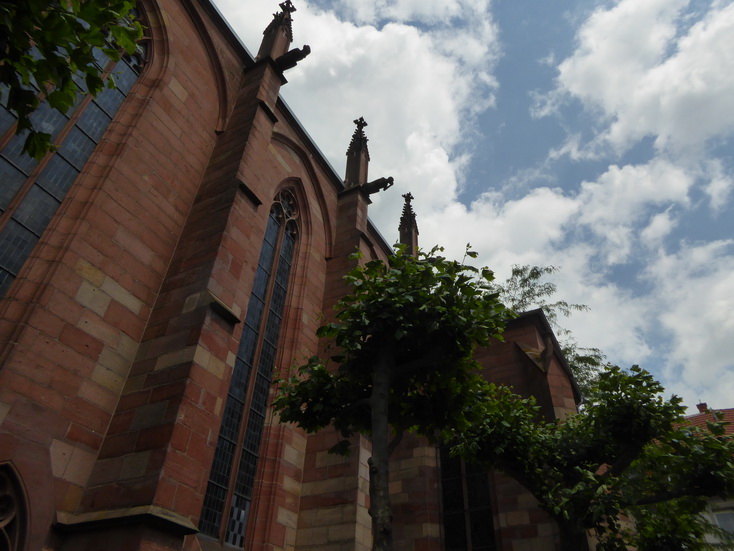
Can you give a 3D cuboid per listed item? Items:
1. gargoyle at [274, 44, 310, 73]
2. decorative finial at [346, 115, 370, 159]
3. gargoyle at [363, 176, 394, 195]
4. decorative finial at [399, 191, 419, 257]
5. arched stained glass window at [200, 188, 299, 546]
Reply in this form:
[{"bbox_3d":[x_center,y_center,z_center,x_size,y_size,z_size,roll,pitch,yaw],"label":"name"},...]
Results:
[{"bbox_3d":[-2.214,-6.629,15.414,1.073,0.444,0.326,-17,-44,21],"label":"gargoyle"},{"bbox_3d":[-0.299,-5.940,21.939,0.740,3.034,0.740,-17,-44,21],"label":"decorative finial"},{"bbox_3d":[0.412,-3.359,19.173,1.184,0.444,0.326,-17,-44,21],"label":"gargoyle"},{"bbox_3d":[1.985,-2.318,24.588,0.740,4.958,0.740,-17,-44,21],"label":"decorative finial"},{"bbox_3d":[-2.763,1.193,13.822,0.296,10.977,1.433,-17,-44,21],"label":"arched stained glass window"}]

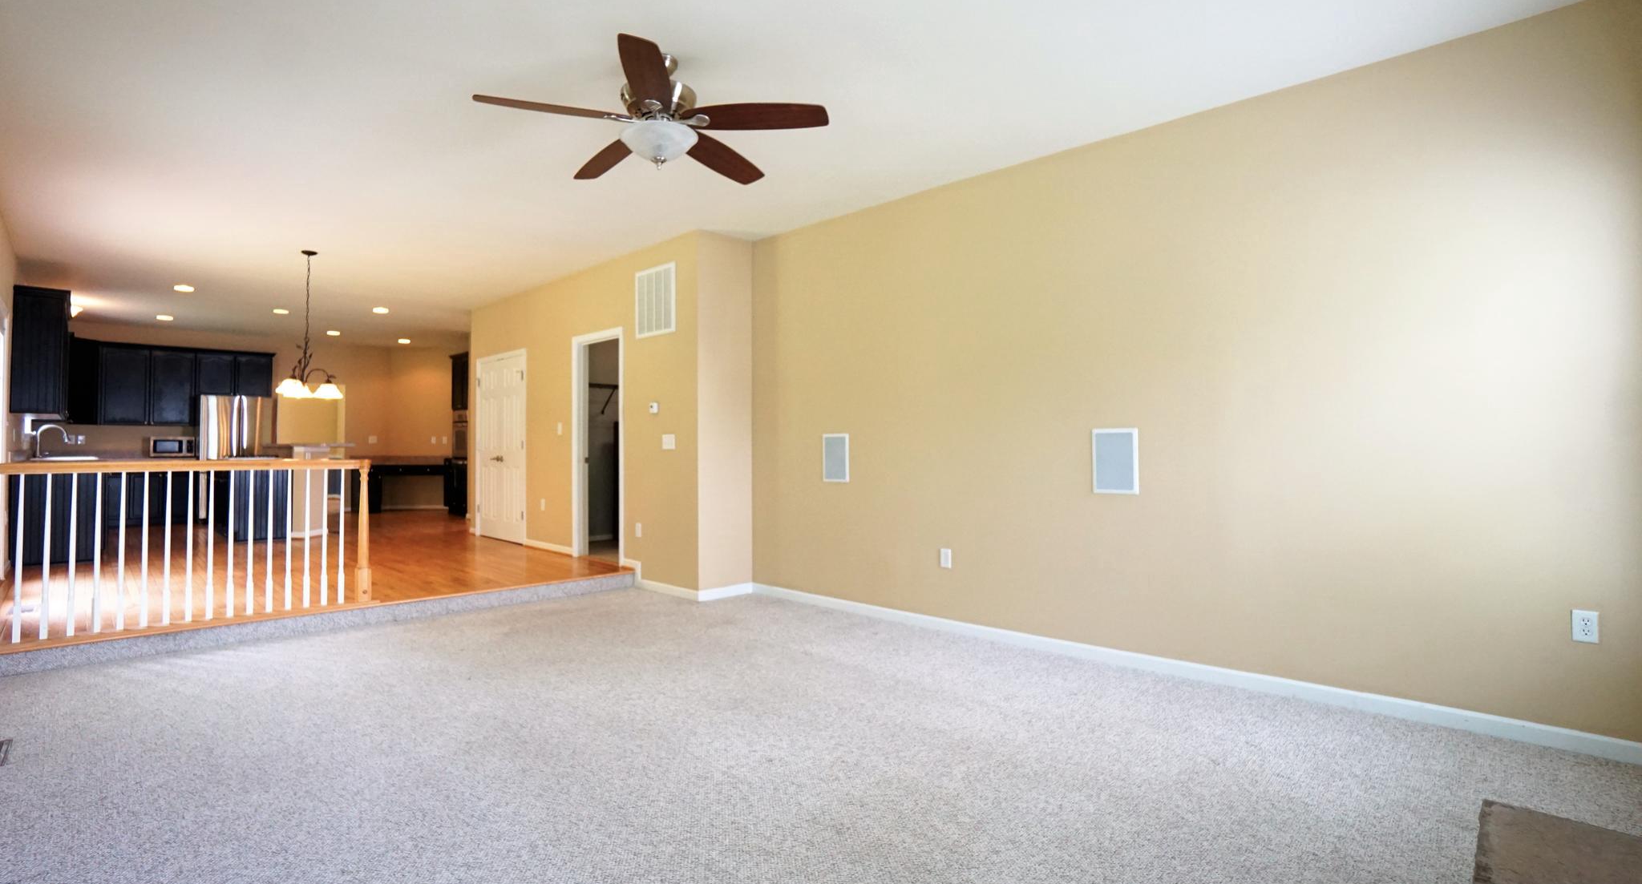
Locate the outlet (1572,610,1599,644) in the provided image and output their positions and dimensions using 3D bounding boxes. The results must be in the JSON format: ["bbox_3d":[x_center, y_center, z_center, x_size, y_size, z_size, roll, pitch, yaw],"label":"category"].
[{"bbox_3d":[2.914,0.706,2.607,0.070,0.115,0.010,-1,-1,41],"label":"outlet"}]

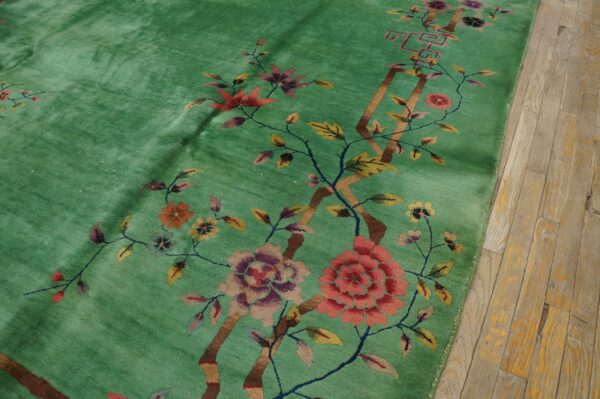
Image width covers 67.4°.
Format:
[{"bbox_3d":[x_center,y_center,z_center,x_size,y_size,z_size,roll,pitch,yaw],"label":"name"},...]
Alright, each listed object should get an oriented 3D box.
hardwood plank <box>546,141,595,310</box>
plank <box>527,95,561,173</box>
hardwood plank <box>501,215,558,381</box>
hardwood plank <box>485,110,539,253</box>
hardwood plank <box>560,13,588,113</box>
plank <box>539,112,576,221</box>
[{"bbox_3d":[0.813,0.045,1.344,0.059,0.020,0.700,18,51,22],"label":"hardwood plank"},{"bbox_3d":[0.874,-0.237,1.610,0.058,0.020,0.466,17,50,22],"label":"plank"},{"bbox_3d":[0.611,0.236,1.182,0.058,0.020,0.514,19,51,22],"label":"hardwood plank"},{"bbox_3d":[0.706,-0.088,1.485,0.058,0.020,0.718,17,50,21],"label":"hardwood plank"},{"bbox_3d":[1.181,-0.606,1.932,0.059,0.020,0.878,16,50,21],"label":"hardwood plank"},{"bbox_3d":[0.862,-0.120,1.499,0.058,0.020,0.562,17,50,22],"label":"plank"}]

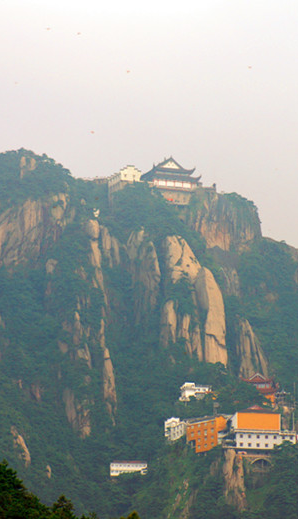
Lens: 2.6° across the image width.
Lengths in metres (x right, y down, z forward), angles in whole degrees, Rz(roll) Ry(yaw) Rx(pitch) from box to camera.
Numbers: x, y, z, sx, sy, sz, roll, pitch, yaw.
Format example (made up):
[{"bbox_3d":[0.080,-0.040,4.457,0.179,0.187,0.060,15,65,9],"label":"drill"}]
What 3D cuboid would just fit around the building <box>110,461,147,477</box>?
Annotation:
[{"bbox_3d":[-8.269,84.300,2620.000,15.000,6.300,7.500,0,-12,-2],"label":"building"}]

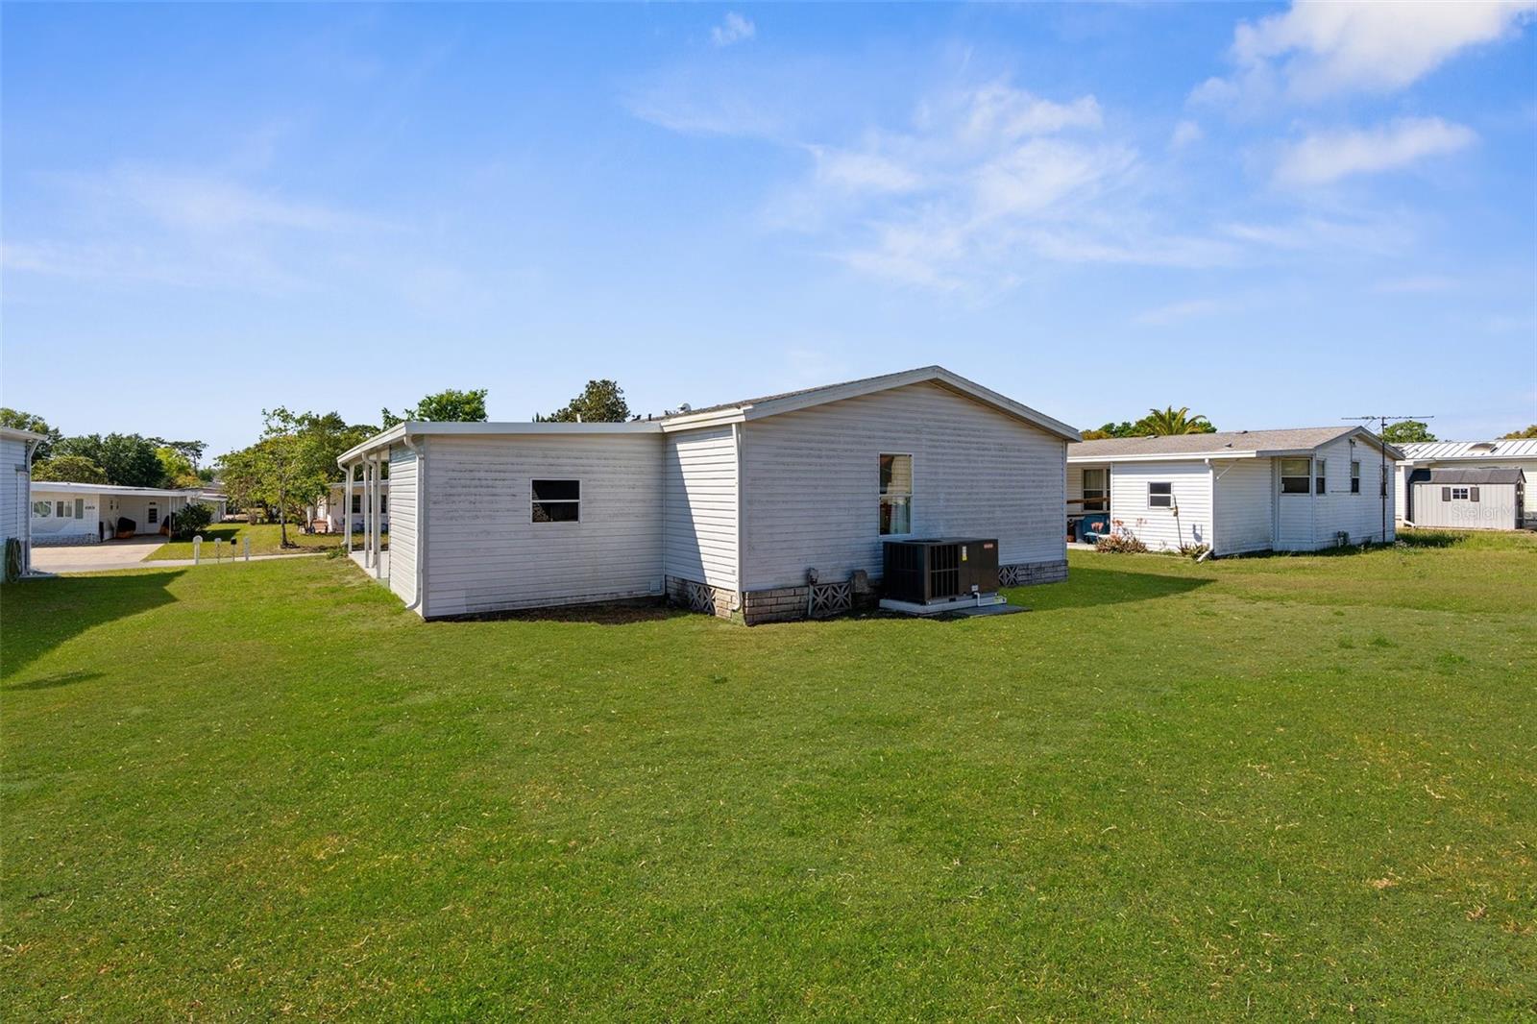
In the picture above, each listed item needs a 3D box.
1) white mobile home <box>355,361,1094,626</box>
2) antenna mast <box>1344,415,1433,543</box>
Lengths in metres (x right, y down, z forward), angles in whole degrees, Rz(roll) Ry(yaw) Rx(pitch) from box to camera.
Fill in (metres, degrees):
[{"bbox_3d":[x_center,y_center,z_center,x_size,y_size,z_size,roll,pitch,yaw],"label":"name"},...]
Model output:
[{"bbox_3d":[-3.314,-0.617,16.250,10.900,3.580,16.370,-1,2,-35],"label":"white mobile home"},{"bbox_3d":[18.818,-0.987,20.800,2.050,3.850,1.300,1,2,32],"label":"antenna mast"}]

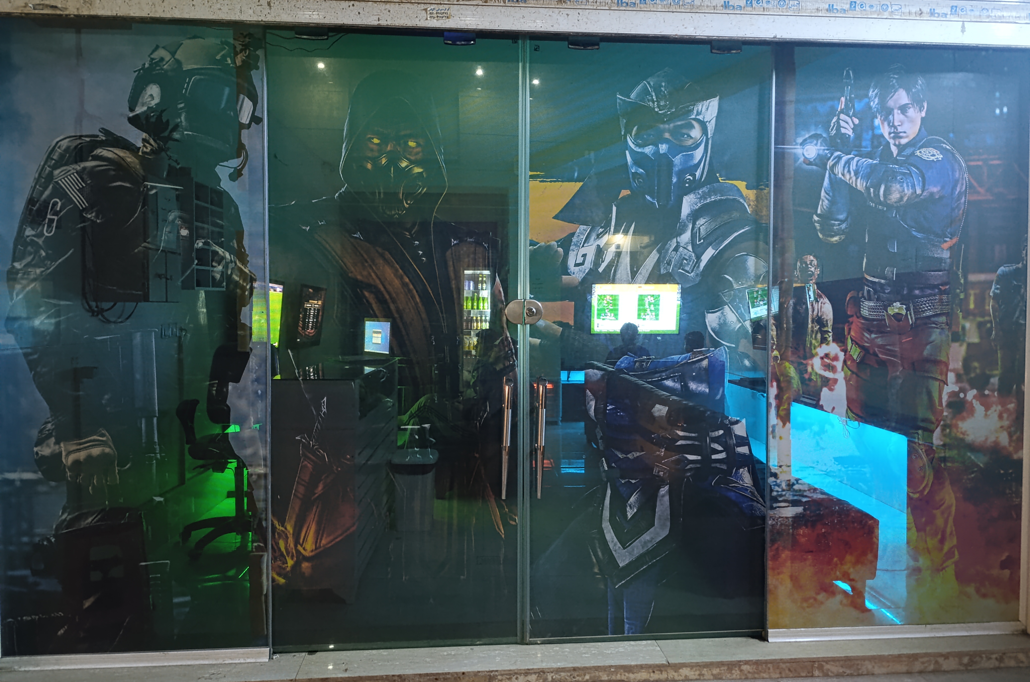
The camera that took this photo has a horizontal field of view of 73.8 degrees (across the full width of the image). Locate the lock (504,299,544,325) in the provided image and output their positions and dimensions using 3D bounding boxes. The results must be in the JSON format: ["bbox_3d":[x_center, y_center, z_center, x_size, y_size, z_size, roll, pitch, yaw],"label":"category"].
[{"bbox_3d":[0.036,-0.112,2.660,0.147,0.097,0.045,0,2,-3],"label":"lock"}]

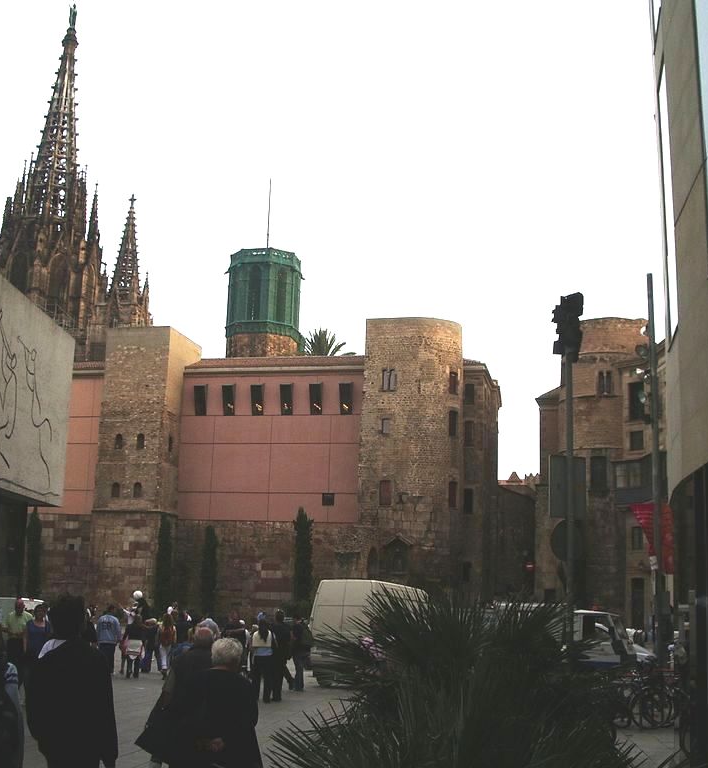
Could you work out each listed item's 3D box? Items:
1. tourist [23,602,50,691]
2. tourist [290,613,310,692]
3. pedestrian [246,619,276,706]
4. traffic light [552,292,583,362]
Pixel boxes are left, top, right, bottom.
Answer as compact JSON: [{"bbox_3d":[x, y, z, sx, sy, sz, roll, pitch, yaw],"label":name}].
[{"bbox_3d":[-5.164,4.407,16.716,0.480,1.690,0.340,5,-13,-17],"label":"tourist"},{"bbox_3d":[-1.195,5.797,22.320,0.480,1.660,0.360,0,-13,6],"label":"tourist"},{"bbox_3d":[-1.800,5.246,19.622,0.520,1.640,0.360,2,-13,0],"label":"pedestrian"},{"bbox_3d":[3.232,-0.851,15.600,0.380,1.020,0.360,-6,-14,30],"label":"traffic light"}]

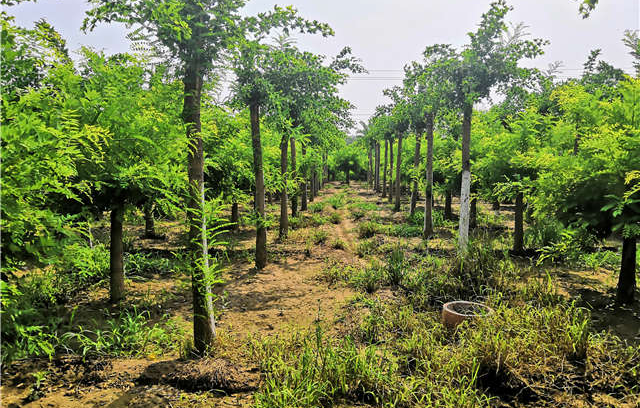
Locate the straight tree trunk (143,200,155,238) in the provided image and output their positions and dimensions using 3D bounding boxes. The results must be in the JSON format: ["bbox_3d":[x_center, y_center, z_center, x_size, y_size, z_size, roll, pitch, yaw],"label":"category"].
[{"bbox_3d":[-3.516,0.271,10.263,0.160,0.821,0.160,0,5,0],"label":"straight tree trunk"}]

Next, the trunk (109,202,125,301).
[{"bbox_3d":[-2.232,0.499,5.487,0.135,1.129,0.135,0,4,-23],"label":"trunk"}]

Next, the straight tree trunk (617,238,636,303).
[{"bbox_3d":[3.339,0.683,5.424,0.160,0.771,0.160,2,5,32],"label":"straight tree trunk"}]

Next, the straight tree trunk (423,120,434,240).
[{"bbox_3d":[2.200,-0.508,9.984,0.165,2.378,0.165,1,5,12],"label":"straight tree trunk"}]

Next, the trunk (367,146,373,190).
[{"bbox_3d":[2.914,-2.120,28.665,0.170,2.349,0.170,1,5,6],"label":"trunk"}]

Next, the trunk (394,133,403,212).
[{"bbox_3d":[2.479,-0.986,15.617,0.140,2.472,0.140,2,5,9],"label":"trunk"}]

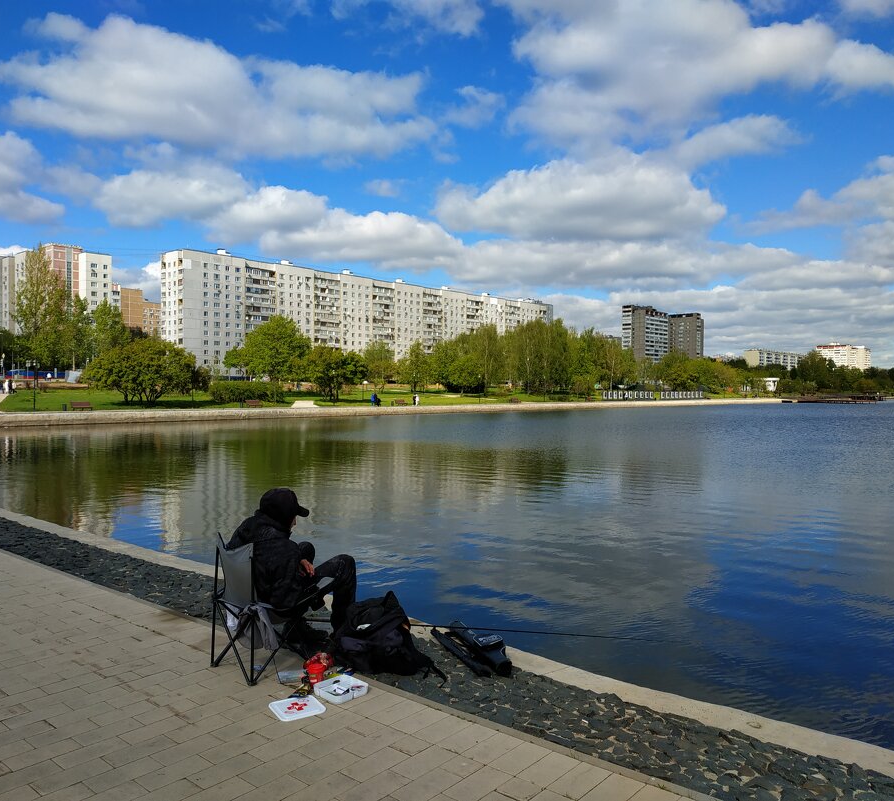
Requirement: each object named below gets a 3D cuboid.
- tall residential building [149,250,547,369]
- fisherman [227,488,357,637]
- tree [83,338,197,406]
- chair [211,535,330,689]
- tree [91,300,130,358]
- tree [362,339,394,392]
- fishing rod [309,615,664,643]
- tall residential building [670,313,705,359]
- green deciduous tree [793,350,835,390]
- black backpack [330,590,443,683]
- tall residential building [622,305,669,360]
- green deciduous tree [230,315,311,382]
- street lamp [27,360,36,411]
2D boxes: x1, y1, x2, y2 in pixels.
[{"bbox_3d":[-17.100,-25.376,282.973,14.000,38.000,186.000,0,1,42],"label":"tall residential building"},{"bbox_3d":[-0.930,1.073,4.663,0.770,1.060,0.560,-1,1,-43],"label":"fisherman"},{"bbox_3d":[-32.285,-2.975,77.974,11.800,7.110,10.500,0,1,0],"label":"tree"},{"bbox_3d":[-1.093,1.204,4.518,0.520,0.800,0.500,-1,1,-44],"label":"chair"},{"bbox_3d":[-85.305,-15.487,188.000,9.901,19.803,9.901,0,1,0],"label":"tree"},{"bbox_3d":[-12.122,-6.016,132.000,5.883,9.359,5.883,0,1,0],"label":"tree"},{"bbox_3d":[0.255,1.546,5.000,2.390,0.025,0.025,3,1,2],"label":"fishing rod"},{"bbox_3d":[167.900,-38.042,533.264,31.000,46.000,14.500,0,1,42],"label":"tall residential building"},{"bbox_3d":[144.315,-11.552,289.898,15.000,16.057,14.000,0,1,0],"label":"green deciduous tree"},{"bbox_3d":[-0.382,1.373,4.463,0.500,0.410,0.400,0,1,24],"label":"black backpack"},{"bbox_3d":[132.800,-37.626,489.166,15.500,46.000,31.000,0,1,42],"label":"tall residential building"},{"bbox_3d":[-29.079,-7.825,121.927,13.200,12.686,12.500,0,1,0],"label":"green deciduous tree"},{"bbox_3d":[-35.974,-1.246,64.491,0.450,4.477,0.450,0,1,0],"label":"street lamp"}]

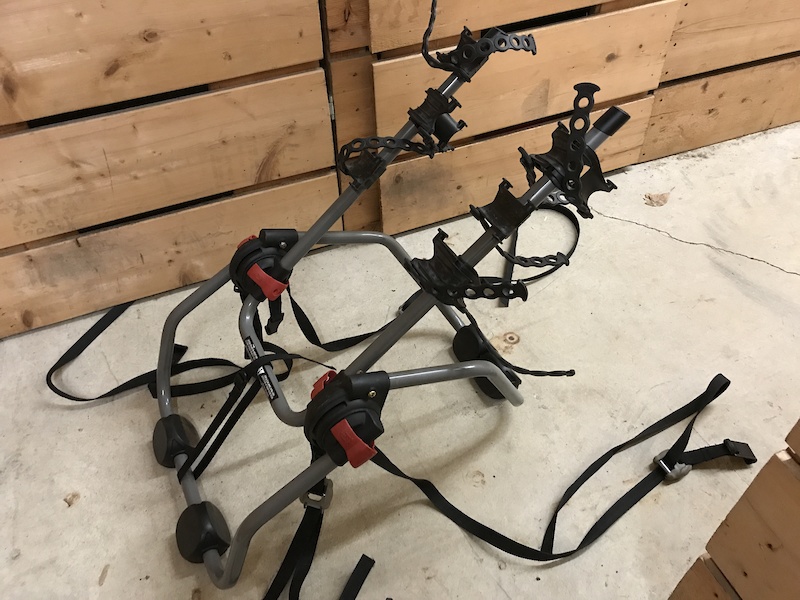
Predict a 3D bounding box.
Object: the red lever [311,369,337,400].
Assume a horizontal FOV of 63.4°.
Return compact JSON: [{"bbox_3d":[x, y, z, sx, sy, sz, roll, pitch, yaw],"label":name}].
[{"bbox_3d":[-0.117,0.146,1.050,0.064,0.036,0.034,-48,49,13],"label":"red lever"}]

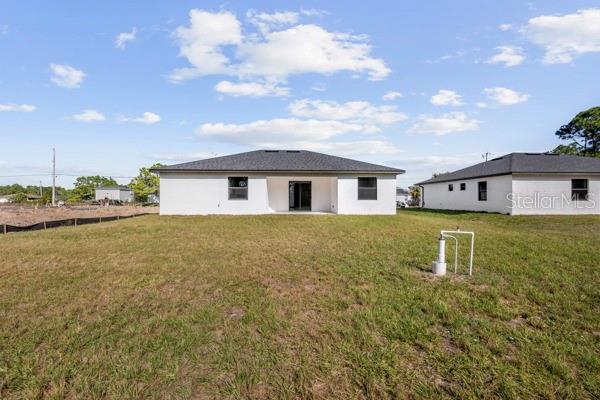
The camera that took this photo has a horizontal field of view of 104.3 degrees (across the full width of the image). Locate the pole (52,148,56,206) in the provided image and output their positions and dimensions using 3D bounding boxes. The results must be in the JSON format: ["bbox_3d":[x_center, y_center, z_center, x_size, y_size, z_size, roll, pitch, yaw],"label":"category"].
[{"bbox_3d":[-47.000,-4.350,44.700,0.310,11.100,0.310,0,0,0],"label":"pole"}]

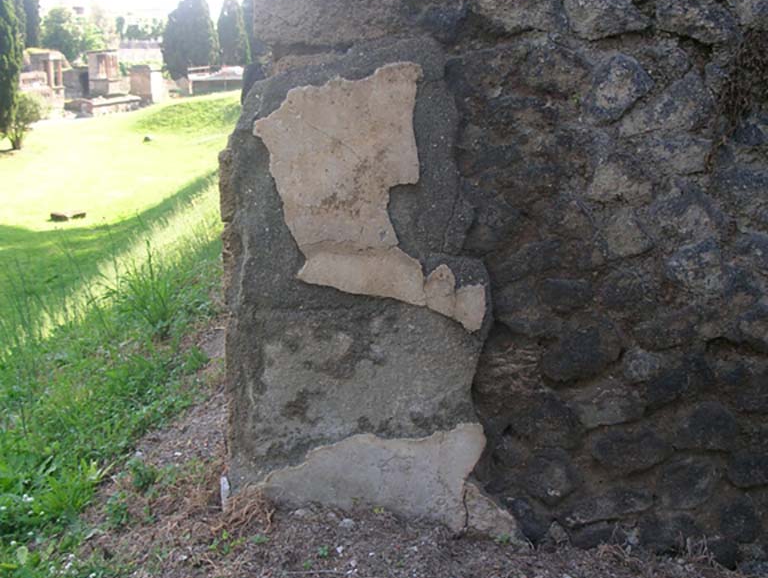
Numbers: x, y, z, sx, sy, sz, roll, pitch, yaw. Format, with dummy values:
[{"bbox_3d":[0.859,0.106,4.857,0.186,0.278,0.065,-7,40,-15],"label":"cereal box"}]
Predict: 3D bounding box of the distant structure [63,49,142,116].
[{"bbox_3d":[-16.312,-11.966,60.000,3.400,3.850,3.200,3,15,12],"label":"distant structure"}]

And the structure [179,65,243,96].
[{"bbox_3d":[-10.996,-13.227,66.000,4.200,1.900,3.000,0,14,0],"label":"structure"}]

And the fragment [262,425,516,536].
[{"bbox_3d":[0.015,0.436,2.390,0.602,0.284,0.060,0,14,0],"label":"fragment"}]

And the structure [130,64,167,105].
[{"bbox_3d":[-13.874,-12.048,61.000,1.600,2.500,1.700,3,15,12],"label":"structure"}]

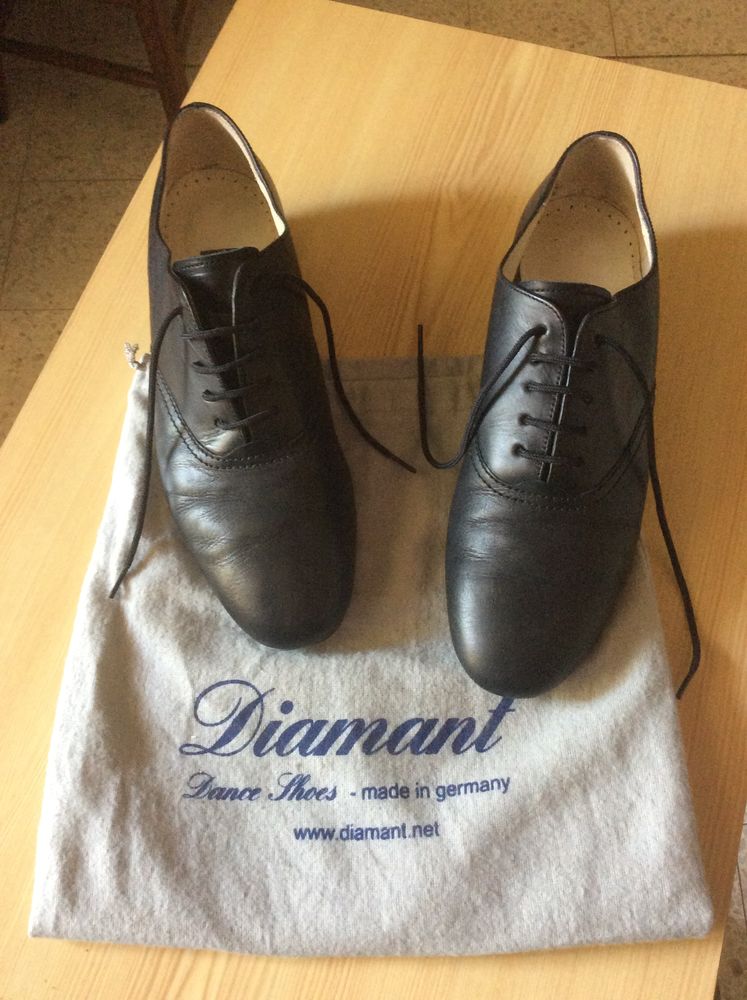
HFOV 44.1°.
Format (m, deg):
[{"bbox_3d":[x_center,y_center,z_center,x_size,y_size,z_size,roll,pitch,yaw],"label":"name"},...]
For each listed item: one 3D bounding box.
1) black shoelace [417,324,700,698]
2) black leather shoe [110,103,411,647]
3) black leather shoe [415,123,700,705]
[{"bbox_3d":[0.088,-0.017,0.446,0.165,0.085,0.180,10,68,6],"label":"black shoelace"},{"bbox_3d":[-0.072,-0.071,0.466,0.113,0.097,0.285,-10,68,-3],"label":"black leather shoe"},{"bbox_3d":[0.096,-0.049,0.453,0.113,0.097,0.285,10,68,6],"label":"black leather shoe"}]

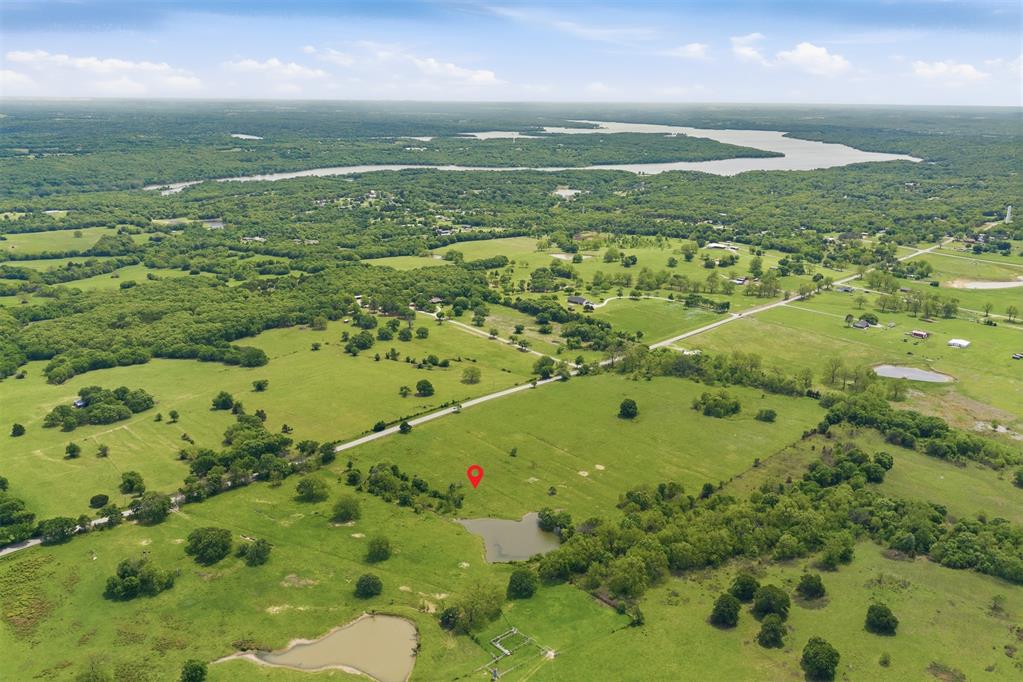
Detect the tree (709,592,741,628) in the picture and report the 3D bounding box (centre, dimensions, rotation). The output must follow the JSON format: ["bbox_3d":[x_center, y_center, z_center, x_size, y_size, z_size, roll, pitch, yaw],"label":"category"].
[{"bbox_3d":[84.154,104.244,310.048,10.770,10.500,10.770,0,17,0],"label":"tree"}]

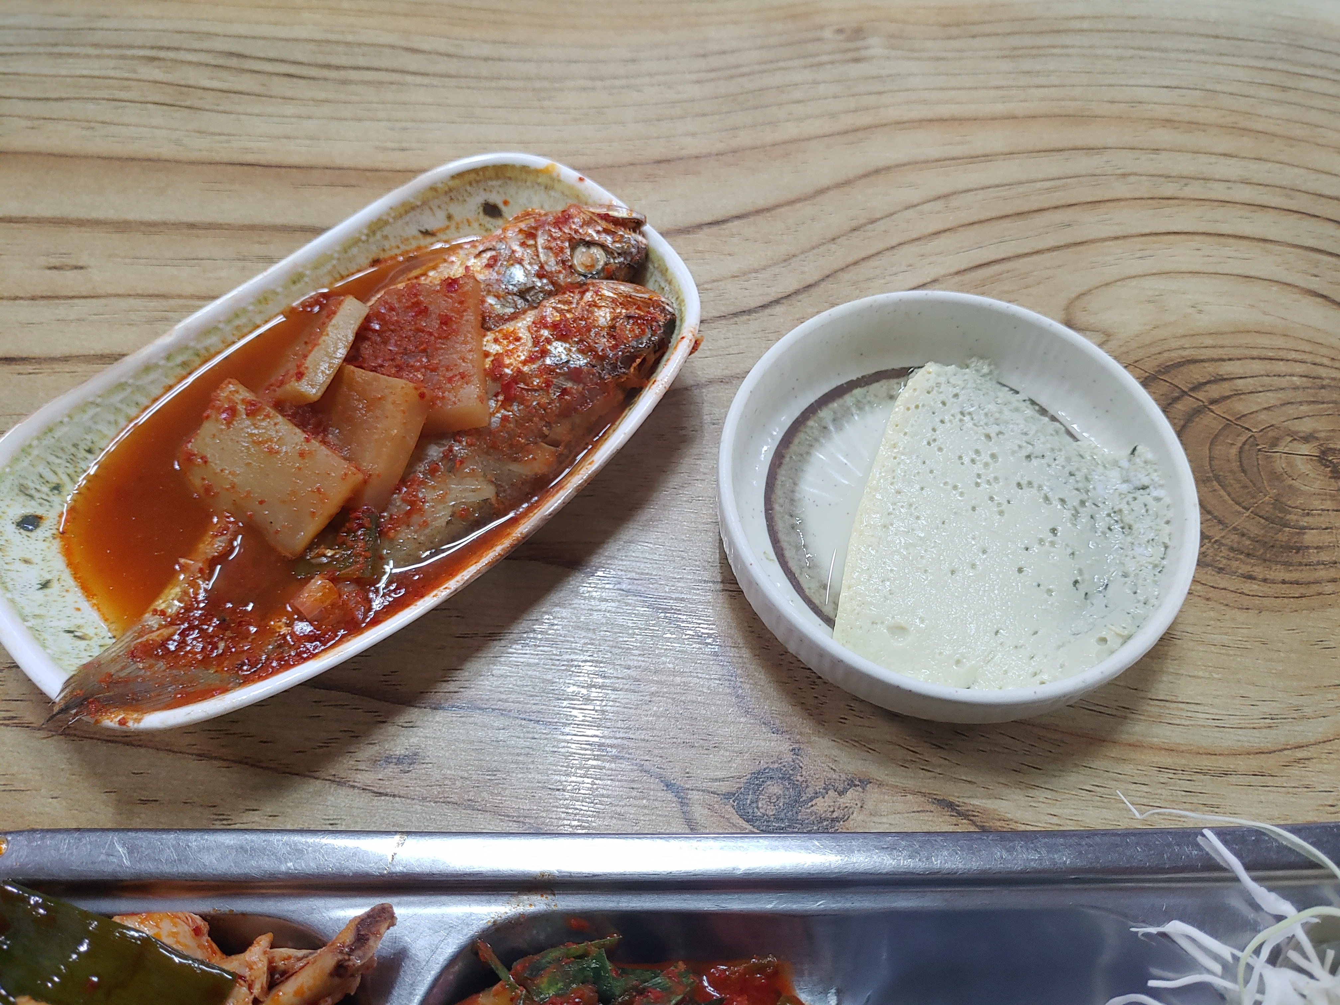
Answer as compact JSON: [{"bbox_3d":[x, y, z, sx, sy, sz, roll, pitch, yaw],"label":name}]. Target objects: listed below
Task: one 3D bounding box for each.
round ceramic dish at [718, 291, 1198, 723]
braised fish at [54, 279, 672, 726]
[{"bbox_3d":[0.072,-0.001,0.265,0.117,0.029,0.117,-2,63,3],"label":"round ceramic dish"},{"bbox_3d":[-0.072,0.000,0.259,0.180,0.035,0.047,-36,66,-14],"label":"braised fish"}]

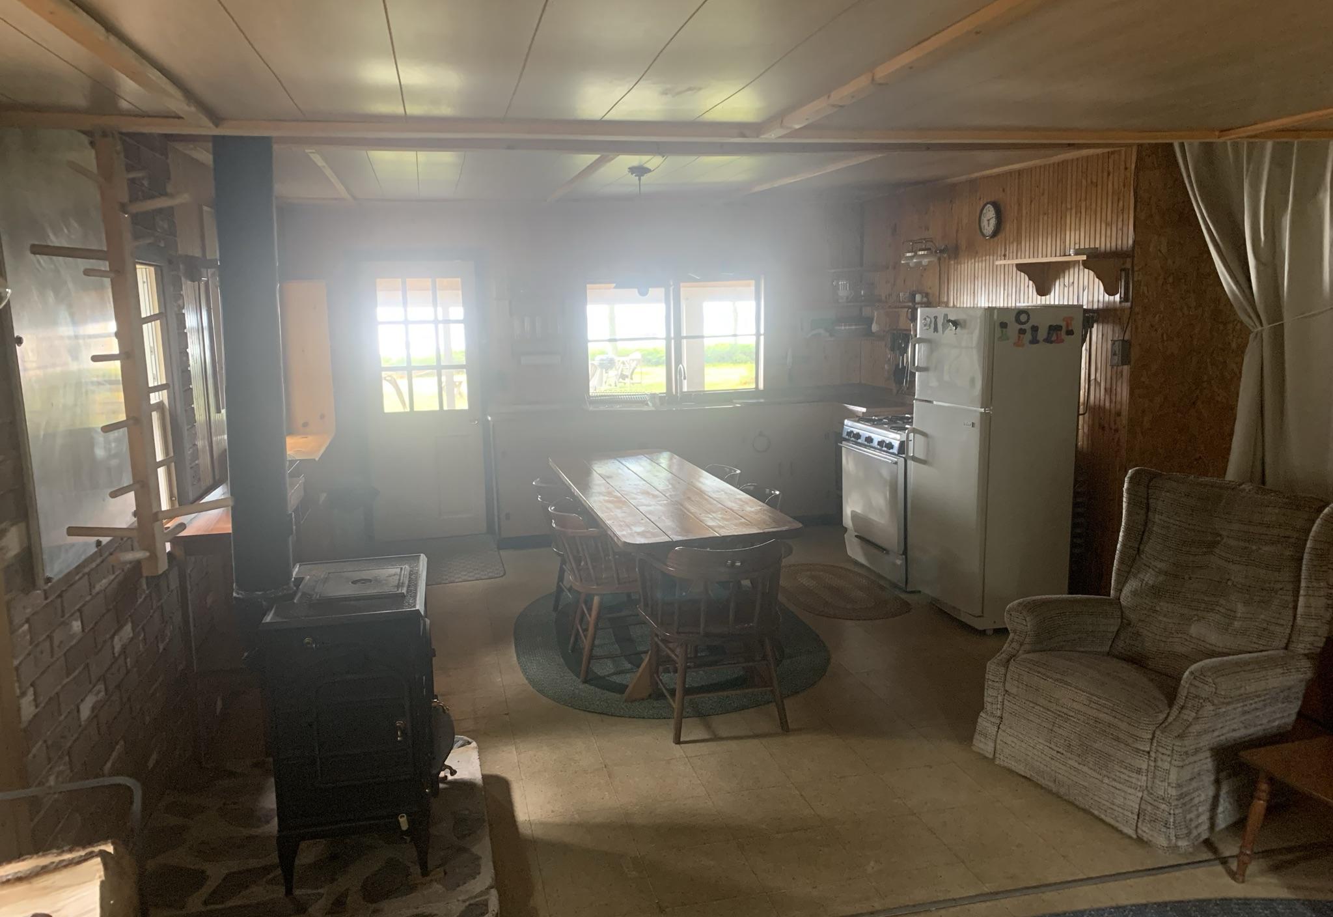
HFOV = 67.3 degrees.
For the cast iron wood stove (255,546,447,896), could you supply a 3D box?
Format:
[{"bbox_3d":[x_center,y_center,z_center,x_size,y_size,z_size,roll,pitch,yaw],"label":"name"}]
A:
[{"bbox_3d":[-0.870,0.729,2.929,0.460,0.746,0.610,-3,9,-13],"label":"cast iron wood stove"}]

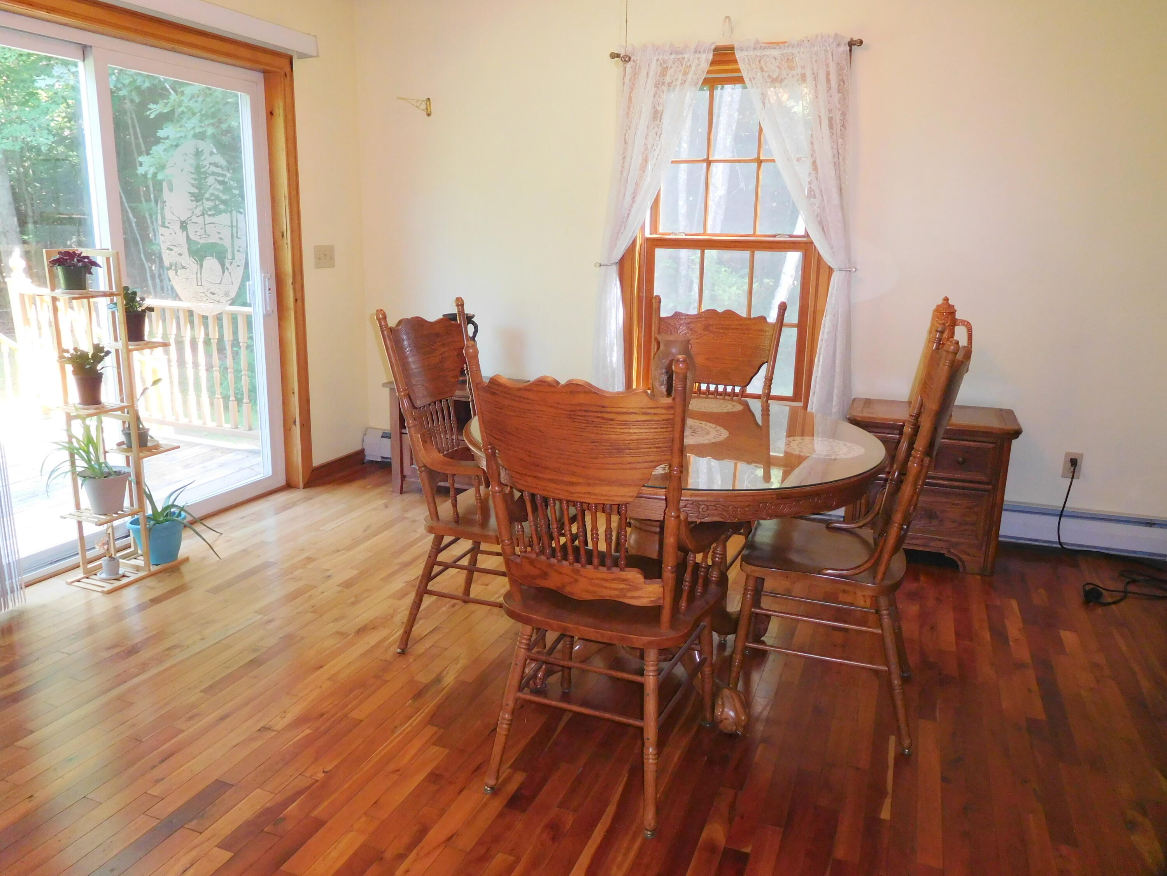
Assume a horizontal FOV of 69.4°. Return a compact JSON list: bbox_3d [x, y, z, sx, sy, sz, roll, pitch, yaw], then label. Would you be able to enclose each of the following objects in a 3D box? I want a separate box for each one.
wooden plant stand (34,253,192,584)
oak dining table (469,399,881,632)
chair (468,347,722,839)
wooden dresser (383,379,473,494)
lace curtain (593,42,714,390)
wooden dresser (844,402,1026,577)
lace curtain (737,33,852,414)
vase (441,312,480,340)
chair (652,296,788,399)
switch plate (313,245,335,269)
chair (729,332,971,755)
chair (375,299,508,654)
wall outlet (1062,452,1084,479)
[{"bbox_3d":[-1.783,-0.077,3.181,0.240,1.225,0.400,6,14,21],"label":"wooden plant stand"},{"bbox_3d":[0.245,0.343,2.555,1.212,0.744,1.212,6,14,20],"label":"oak dining table"},{"bbox_3d":[0.054,0.292,2.014,0.540,1.076,0.580,6,14,20],"label":"chair"},{"bbox_3d":[-0.641,-0.006,4.356,0.625,0.571,0.420,6,14,21],"label":"wooden dresser"},{"bbox_3d":[0.315,-0.924,4.067,0.535,1.820,0.110,6,14,20],"label":"lace curtain"},{"bbox_3d":[1.443,0.197,3.575,0.630,0.613,0.420,5,14,17],"label":"wooden dresser"},{"bbox_3d":[0.922,-0.850,3.768,0.570,1.760,0.120,6,14,21],"label":"lace curtain"},{"bbox_3d":[-0.616,-0.454,4.263,0.205,0.345,0.200,6,14,21],"label":"vase"},{"bbox_3d":[0.375,0.099,2.881,0.500,1.093,0.550,6,14,21],"label":"chair"},{"bbox_3d":[-1.365,-0.958,4.456,0.010,0.116,0.164,6,14,20],"label":"switch plate"},{"bbox_3d":[0.720,0.229,2.352,0.550,1.078,0.500,6,14,20],"label":"chair"},{"bbox_3d":[-0.278,0.132,2.694,0.575,1.093,0.520,6,14,21],"label":"chair"},{"bbox_3d":[2.118,0.122,3.647,0.070,0.114,0.012,6,14,20],"label":"wall outlet"}]

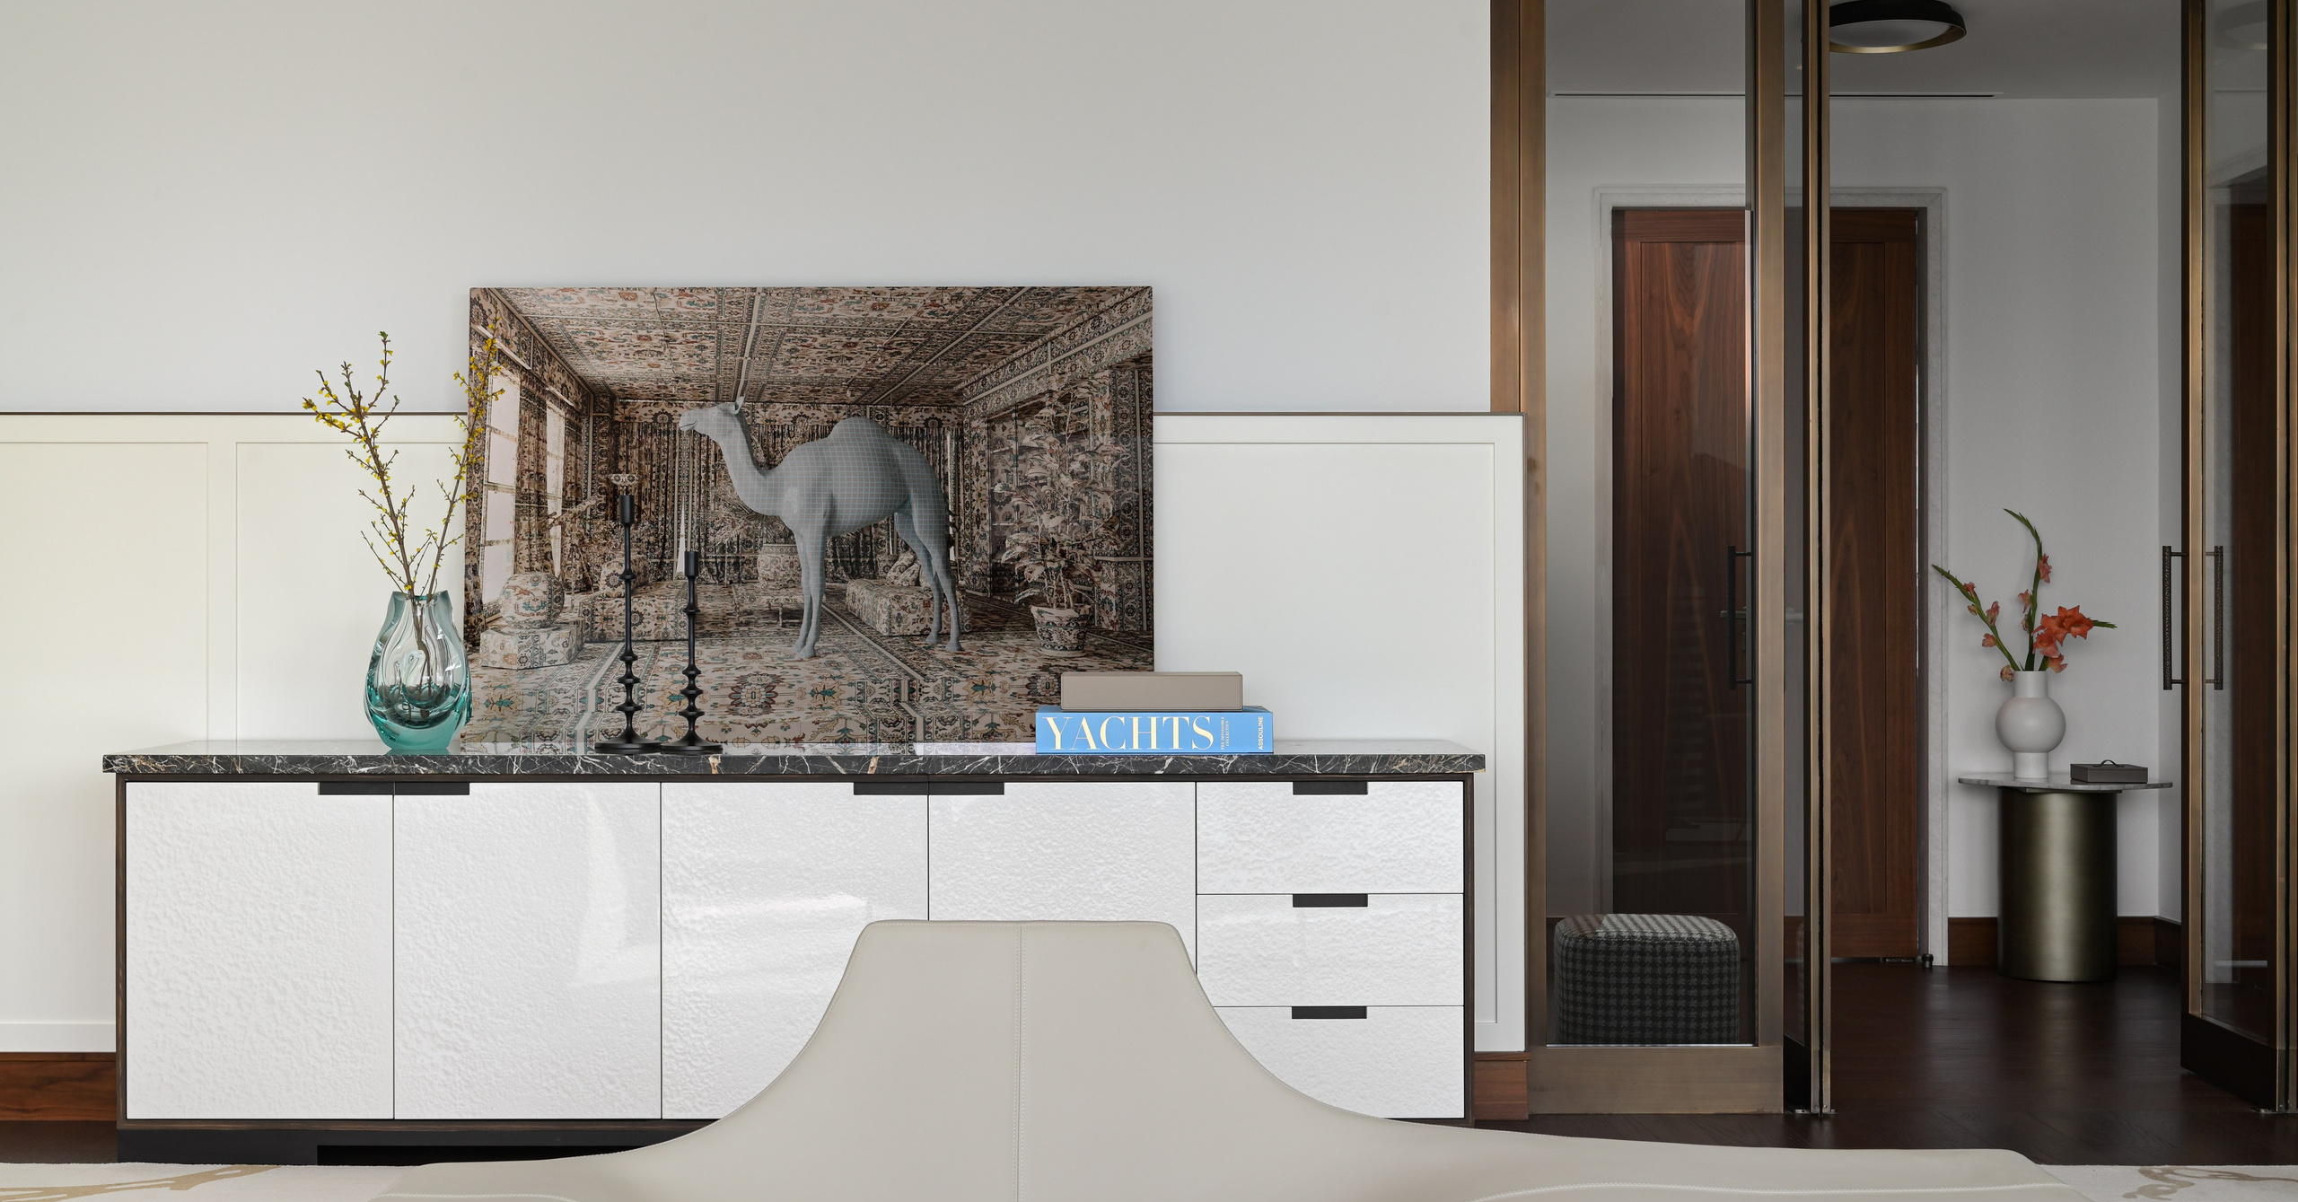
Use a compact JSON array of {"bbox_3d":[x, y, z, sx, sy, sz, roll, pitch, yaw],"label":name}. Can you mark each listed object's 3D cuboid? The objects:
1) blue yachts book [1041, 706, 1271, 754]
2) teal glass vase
[{"bbox_3d":[0.008,0.239,4.780,0.428,0.077,0.345,0,0,-1],"label":"blue yachts book"},{"bbox_3d":[-1.439,0.136,5.030,0.208,0.312,0.180,0,0,0],"label":"teal glass vase"}]

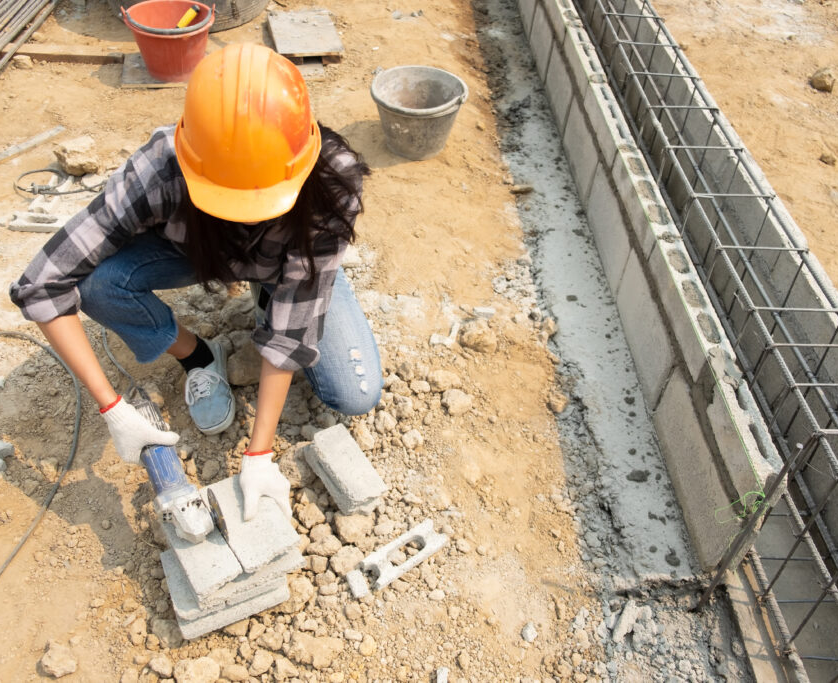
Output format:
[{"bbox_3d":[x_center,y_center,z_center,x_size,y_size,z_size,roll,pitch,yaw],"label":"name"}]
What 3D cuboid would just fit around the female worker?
[{"bbox_3d":[-0.378,-0.153,1.487,0.640,0.790,0.930,5,44,0],"label":"female worker"}]

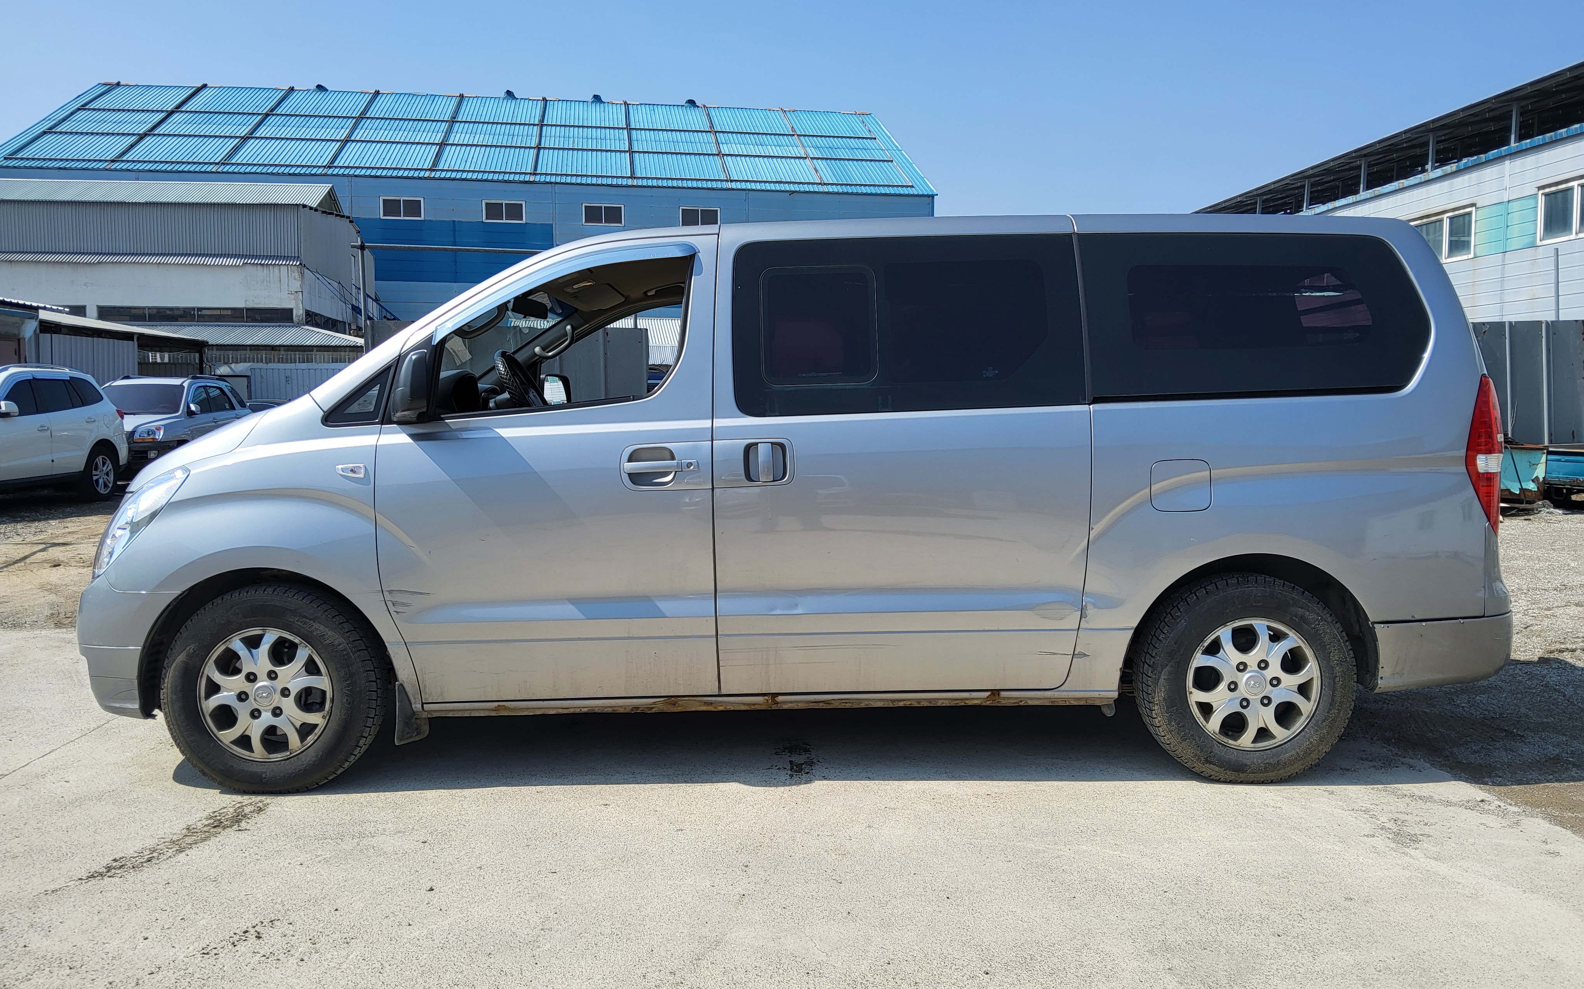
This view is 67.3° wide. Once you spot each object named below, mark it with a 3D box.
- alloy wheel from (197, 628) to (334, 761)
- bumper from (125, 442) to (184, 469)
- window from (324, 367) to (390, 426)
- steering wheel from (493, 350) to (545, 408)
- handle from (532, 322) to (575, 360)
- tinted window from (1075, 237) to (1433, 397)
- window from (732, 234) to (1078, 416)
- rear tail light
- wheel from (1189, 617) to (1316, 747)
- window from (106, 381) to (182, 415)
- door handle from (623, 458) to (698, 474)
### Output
[{"bbox_3d":[-1.702,0.640,3.922,0.440,0.440,0.170,-1,5,0],"label":"alloy wheel"},{"bbox_3d":[-9.773,-0.469,16.885,1.800,0.500,0.570,-1,5,-8],"label":"bumper"},{"bbox_3d":[-1.421,-0.317,3.886,0.225,0.200,0.030,0,-11,10],"label":"window"},{"bbox_3d":[-0.967,-0.342,4.306,0.120,0.390,0.390,-30,4,2],"label":"steering wheel"},{"bbox_3d":[-1.058,-0.681,5.342,0.230,0.075,0.035,-34,-33,5],"label":"handle"},{"bbox_3d":[1.479,-0.577,3.832,1.130,0.570,0.060,-1,-9,-2],"label":"tinted window"},{"bbox_3d":[0.380,-0.547,3.821,1.120,0.590,0.050,-1,-9,0],"label":"window"},{"bbox_3d":[2.257,-0.134,3.922,0.160,0.530,0.210,-5,0,0],"label":"rear tail light"},{"bbox_3d":[1.496,0.609,3.930,0.440,0.440,0.170,-1,5,0],"label":"wheel"},{"bbox_3d":[-9.960,-1.453,18.067,1.400,0.120,0.820,-1,38,-8],"label":"window"},{"bbox_3d":[-0.414,-0.089,3.760,0.240,0.043,0.050,-2,3,0],"label":"door handle"}]

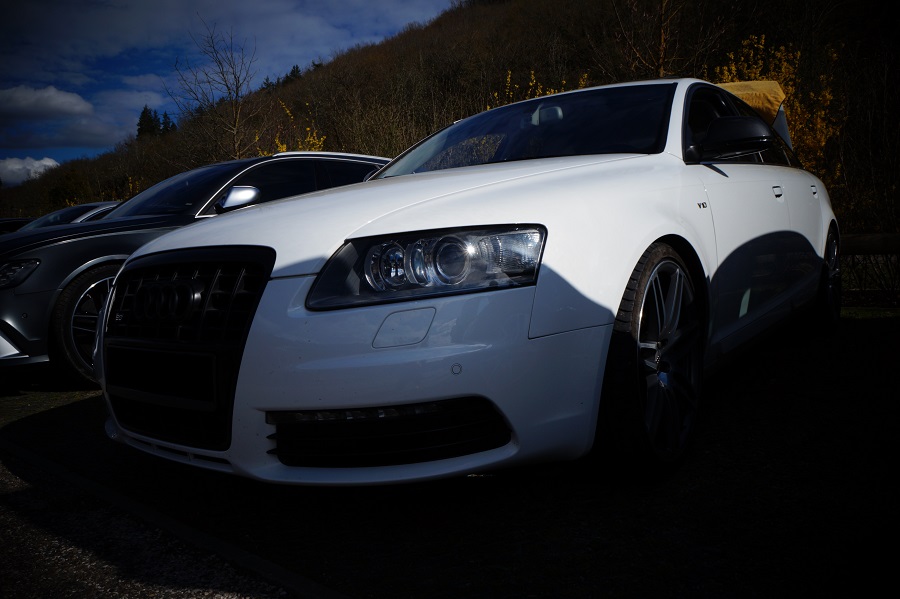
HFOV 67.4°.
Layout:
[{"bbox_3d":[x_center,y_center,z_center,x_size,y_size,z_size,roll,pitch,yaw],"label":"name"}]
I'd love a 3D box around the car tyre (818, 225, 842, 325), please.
[{"bbox_3d":[2.226,-0.128,4.152,0.250,0.670,0.670,0,6,38],"label":"car tyre"}]

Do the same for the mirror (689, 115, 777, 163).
[{"bbox_3d":[0.937,-0.534,2.264,0.230,0.150,0.200,0,6,38],"label":"mirror"}]

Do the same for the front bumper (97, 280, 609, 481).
[{"bbox_3d":[-0.538,0.148,1.839,1.850,0.440,0.605,0,6,38],"label":"front bumper"}]

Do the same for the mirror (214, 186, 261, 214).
[{"bbox_3d":[-1.348,-0.634,4.300,0.240,0.165,0.200,0,6,38],"label":"mirror"}]

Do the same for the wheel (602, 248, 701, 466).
[{"bbox_3d":[0.504,0.171,1.905,0.250,0.670,0.670,0,6,35],"label":"wheel"}]

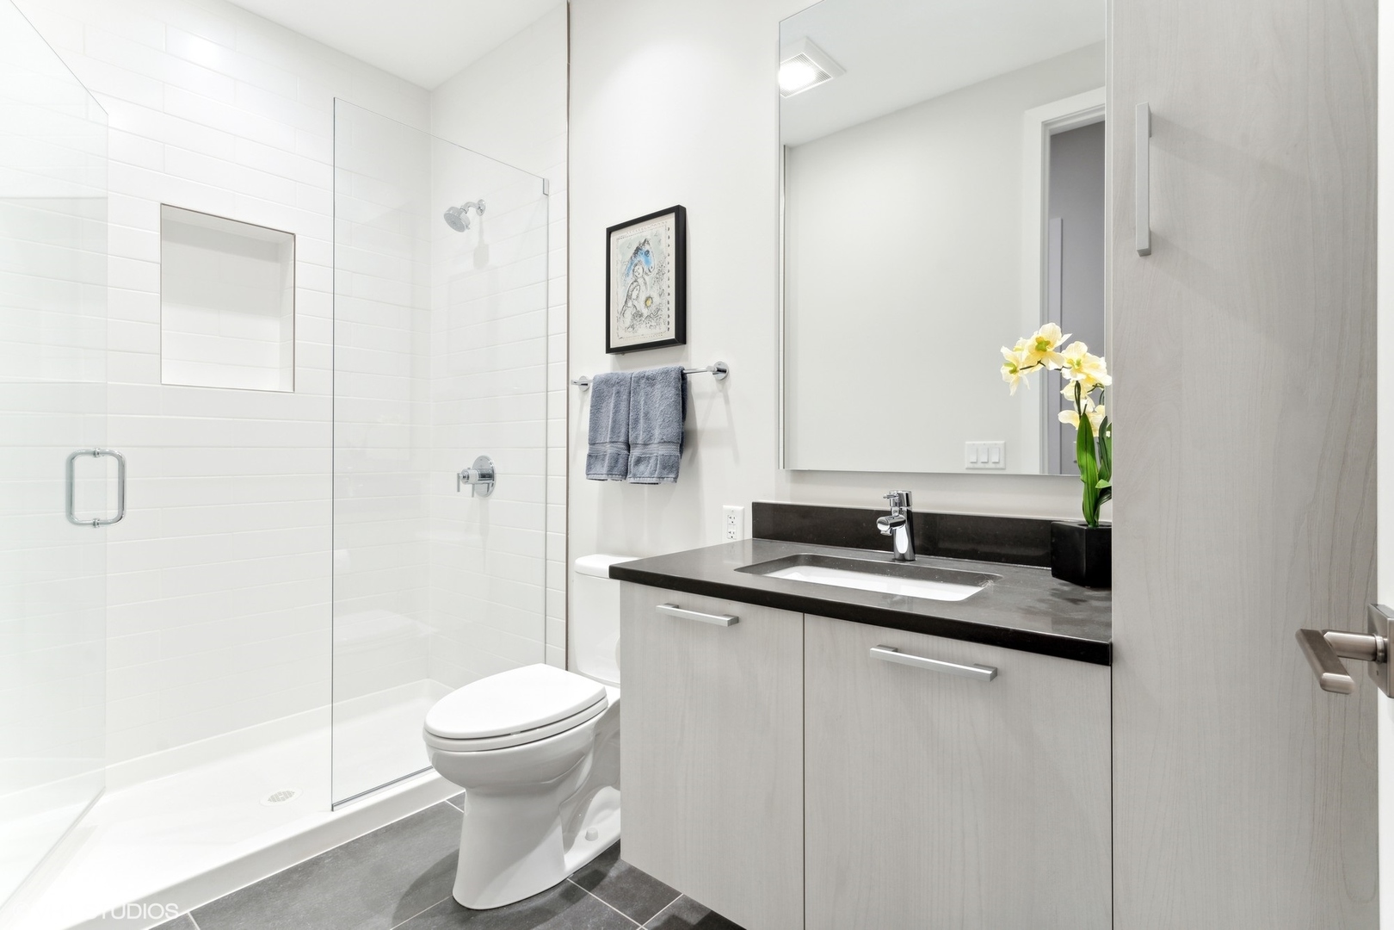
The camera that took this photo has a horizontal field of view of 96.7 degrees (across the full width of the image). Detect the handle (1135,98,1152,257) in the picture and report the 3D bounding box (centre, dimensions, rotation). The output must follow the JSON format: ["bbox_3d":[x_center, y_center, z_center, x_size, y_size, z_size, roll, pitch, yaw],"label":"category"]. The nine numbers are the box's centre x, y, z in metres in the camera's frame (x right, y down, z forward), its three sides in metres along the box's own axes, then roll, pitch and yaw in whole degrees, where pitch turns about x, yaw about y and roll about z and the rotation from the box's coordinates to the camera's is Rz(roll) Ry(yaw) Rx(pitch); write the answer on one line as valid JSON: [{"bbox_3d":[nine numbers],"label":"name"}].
[{"bbox_3d":[0.513,-0.324,0.711,0.011,0.164,0.032,1,1,39],"label":"handle"}]

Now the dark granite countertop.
[{"bbox_3d":[0.334,0.225,1.232,0.872,0.028,0.567,1,1,39],"label":"dark granite countertop"}]

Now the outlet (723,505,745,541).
[{"bbox_3d":[0.105,0.177,1.787,0.070,0.113,0.007,1,1,39],"label":"outlet"}]

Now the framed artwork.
[{"bbox_3d":[-0.171,-0.586,1.986,0.319,0.414,0.031,1,1,39],"label":"framed artwork"}]

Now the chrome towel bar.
[{"bbox_3d":[-0.186,-0.280,1.975,0.652,0.054,0.075,1,1,39],"label":"chrome towel bar"}]

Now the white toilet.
[{"bbox_3d":[-0.417,0.678,1.735,0.418,0.790,0.716,1,1,39],"label":"white toilet"}]

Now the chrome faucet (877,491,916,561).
[{"bbox_3d":[0.437,0.133,1.353,0.047,0.154,0.159,1,1,39],"label":"chrome faucet"}]

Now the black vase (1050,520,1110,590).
[{"bbox_3d":[0.735,0.162,1.145,0.092,0.106,0.092,0,1,-3],"label":"black vase"}]

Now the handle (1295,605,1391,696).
[{"bbox_3d":[0.529,0.159,0.501,0.059,0.065,0.170,1,1,39],"label":"handle"}]

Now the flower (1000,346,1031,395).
[{"bbox_3d":[0.576,-0.172,1.120,0.042,0.085,0.070,0,1,-31],"label":"flower"}]

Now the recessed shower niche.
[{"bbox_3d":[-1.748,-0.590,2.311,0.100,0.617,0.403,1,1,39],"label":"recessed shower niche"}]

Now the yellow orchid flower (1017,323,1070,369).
[{"bbox_3d":[0.626,-0.215,1.120,0.092,0.082,0.050,0,1,15],"label":"yellow orchid flower"}]

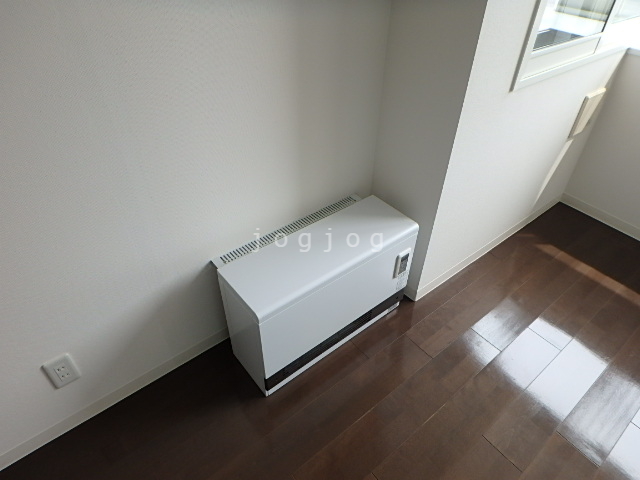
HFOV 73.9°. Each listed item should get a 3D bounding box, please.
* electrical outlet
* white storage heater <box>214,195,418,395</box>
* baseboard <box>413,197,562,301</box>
[{"bbox_3d":[-0.778,0.400,1.287,0.070,0.119,0.010,-27,48,-29],"label":"electrical outlet"},{"bbox_3d":[0.009,0.187,1.690,0.731,0.461,0.280,-27,47,-30],"label":"white storage heater"},{"bbox_3d":[0.914,-0.005,2.169,1.246,0.068,0.012,-27,48,-29],"label":"baseboard"}]

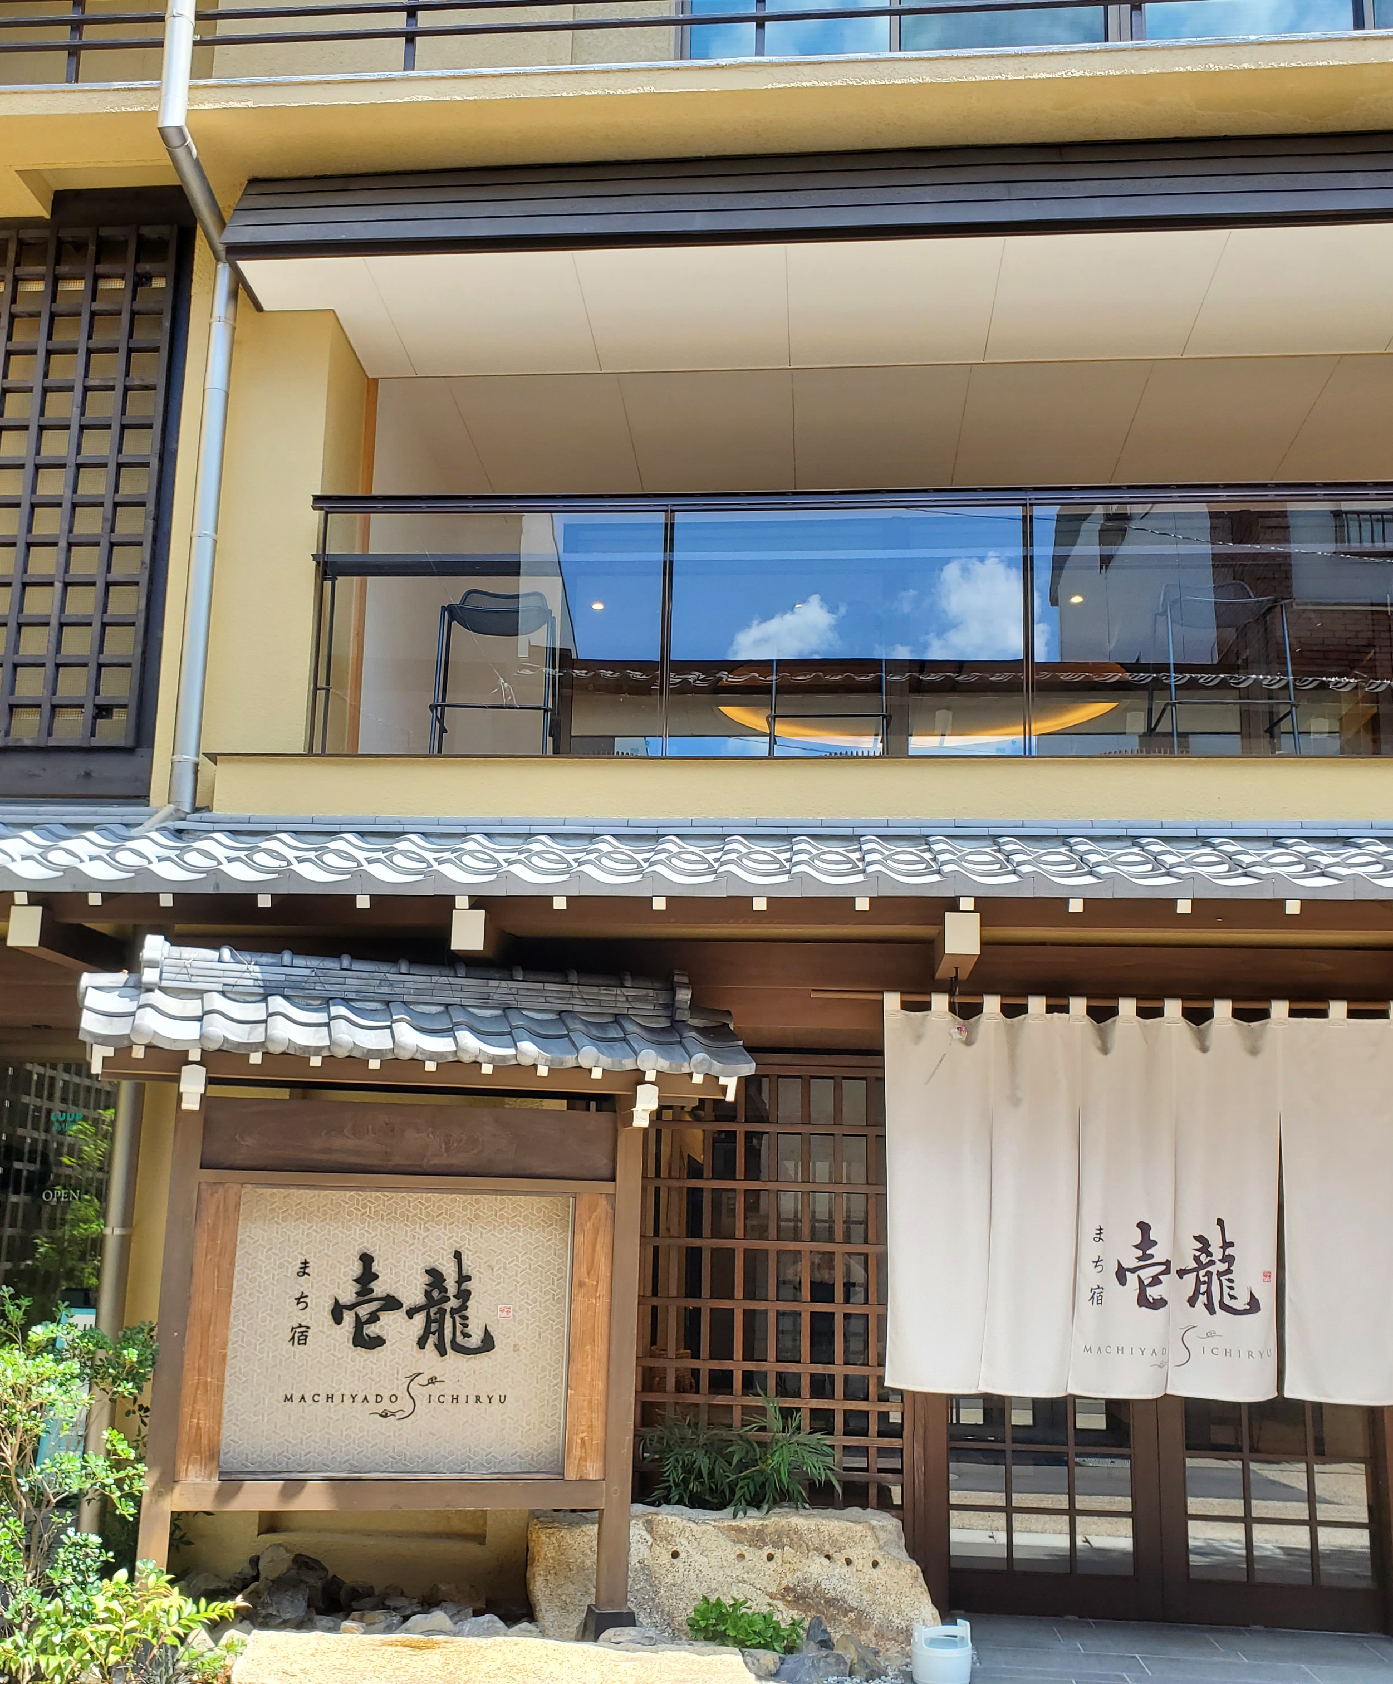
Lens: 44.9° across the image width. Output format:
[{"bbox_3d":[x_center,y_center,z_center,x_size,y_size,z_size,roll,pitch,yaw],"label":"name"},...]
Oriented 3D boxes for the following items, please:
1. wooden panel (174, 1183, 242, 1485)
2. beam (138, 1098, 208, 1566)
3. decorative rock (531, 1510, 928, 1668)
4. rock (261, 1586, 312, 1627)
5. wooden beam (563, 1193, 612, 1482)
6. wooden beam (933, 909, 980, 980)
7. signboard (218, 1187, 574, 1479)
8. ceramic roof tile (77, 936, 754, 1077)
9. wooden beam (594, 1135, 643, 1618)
[{"bbox_3d":[-1.480,1.485,5.127,0.126,0.859,0.045,3,-10,-9],"label":"wooden panel"},{"bbox_3d":[-1.585,1.530,5.115,0.087,1.480,0.090,3,-10,-9],"label":"beam"},{"bbox_3d":[0.145,2.691,6.185,1.420,0.480,0.520,0,-11,6],"label":"decorative rock"},{"bbox_3d":[-1.271,2.368,5.222,0.140,0.120,0.120,0,-10,6],"label":"rock"},{"bbox_3d":[-0.359,1.698,5.786,0.140,0.940,0.050,4,-12,-11],"label":"wooden beam"},{"bbox_3d":[0.930,0.374,5.993,0.115,0.145,0.640,0,-11,6],"label":"wooden beam"},{"bbox_3d":[-0.912,1.519,5.217,1.030,0.850,0.045,3,-10,-9],"label":"signboard"},{"bbox_3d":[-0.975,0.587,5.904,2.250,0.410,0.900,4,-12,-11],"label":"ceramic roof tile"},{"bbox_3d":[-0.251,1.792,5.822,0.105,1.660,0.105,4,-12,-11],"label":"wooden beam"}]

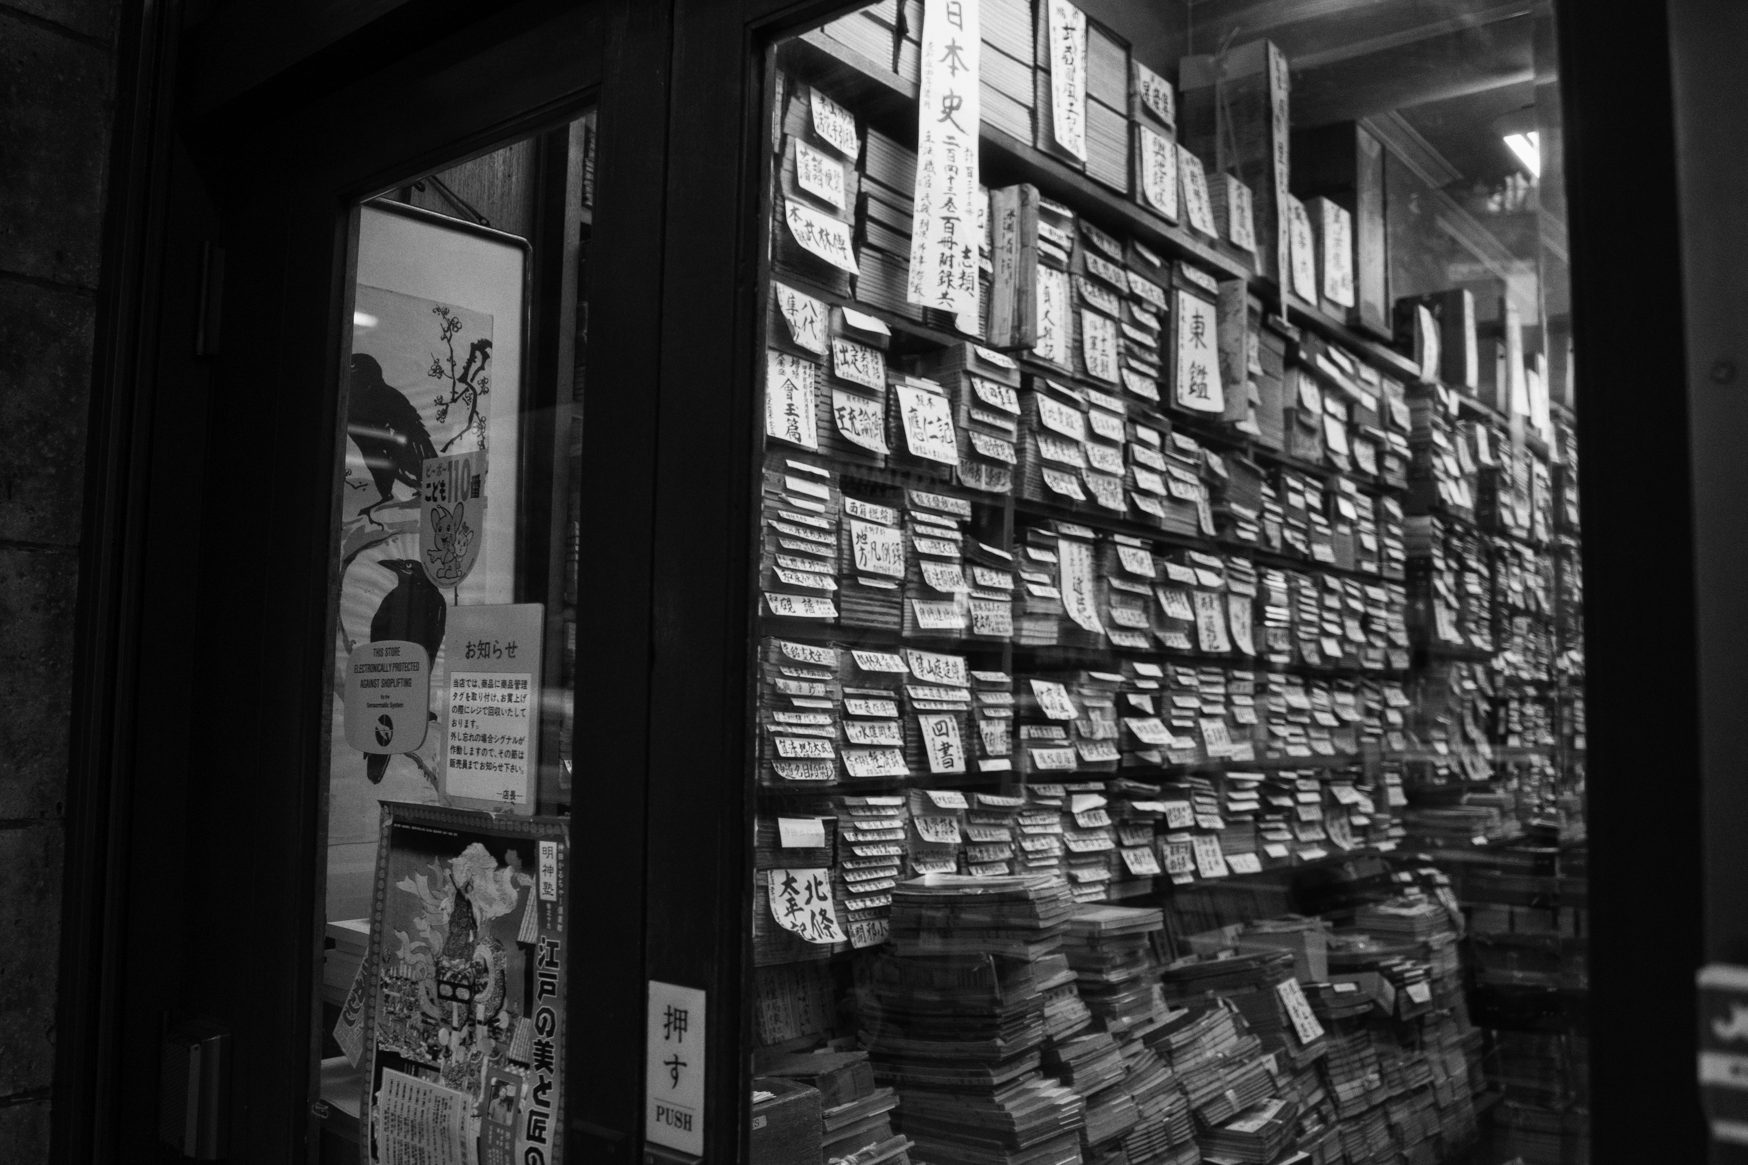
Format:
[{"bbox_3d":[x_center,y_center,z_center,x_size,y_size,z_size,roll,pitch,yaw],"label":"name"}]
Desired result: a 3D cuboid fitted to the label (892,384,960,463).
[{"bbox_3d":[0.098,-0.277,2.410,0.010,0.130,0.143,-21,-18,38],"label":"label"}]

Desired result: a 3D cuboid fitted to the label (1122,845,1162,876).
[{"bbox_3d":[0.569,0.591,2.882,0.006,0.057,0.118,-36,-27,33],"label":"label"}]

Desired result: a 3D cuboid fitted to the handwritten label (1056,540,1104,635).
[{"bbox_3d":[0.425,0.006,2.760,0.025,0.184,0.125,-17,-16,39],"label":"handwritten label"}]

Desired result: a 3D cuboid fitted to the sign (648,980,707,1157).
[{"bbox_3d":[-0.176,0.430,1.206,0.070,0.140,0.004,-3,-7,37],"label":"sign"}]

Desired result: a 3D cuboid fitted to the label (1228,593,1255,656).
[{"bbox_3d":[0.901,0.105,3.311,0.018,0.143,0.108,-12,-12,40],"label":"label"}]

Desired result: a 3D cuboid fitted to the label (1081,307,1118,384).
[{"bbox_3d":[0.482,-0.498,2.881,0.012,0.142,0.127,-10,-12,40],"label":"label"}]

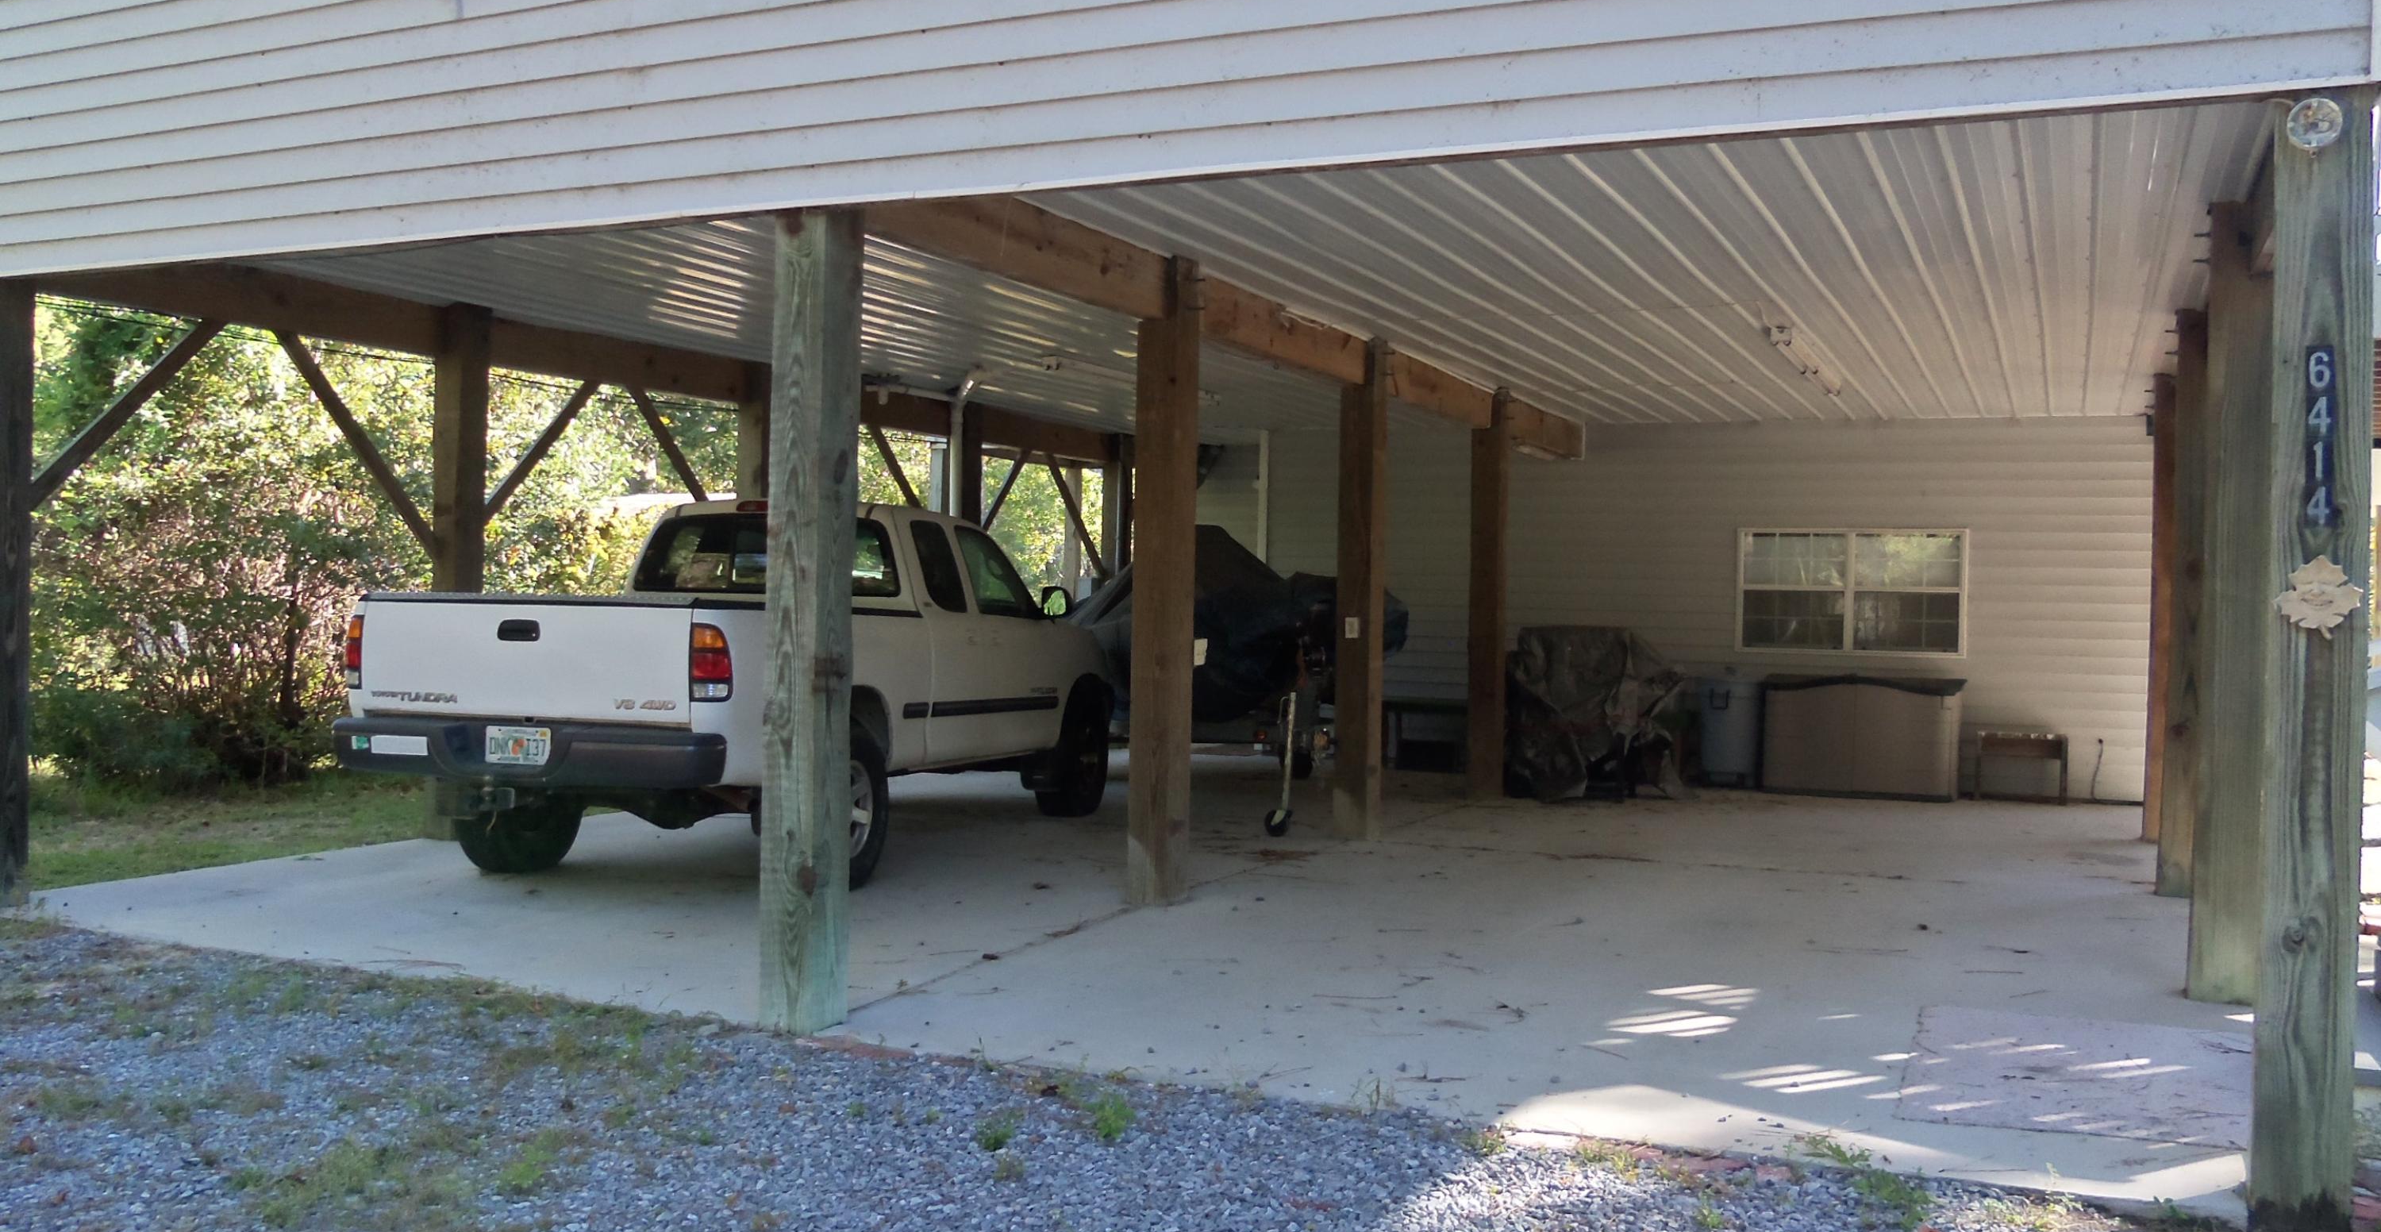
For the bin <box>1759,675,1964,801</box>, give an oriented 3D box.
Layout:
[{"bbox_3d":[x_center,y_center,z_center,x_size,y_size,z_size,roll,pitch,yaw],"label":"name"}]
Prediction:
[{"bbox_3d":[5.026,0.897,14.416,1.380,0.870,0.750,1,0,25],"label":"bin"}]

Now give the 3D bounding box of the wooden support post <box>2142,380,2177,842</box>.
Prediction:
[{"bbox_3d":[5.990,-0.058,11.839,0.200,2.867,0.200,1,1,25],"label":"wooden support post"}]

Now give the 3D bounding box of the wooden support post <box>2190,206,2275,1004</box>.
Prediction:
[{"bbox_3d":[3.745,-0.049,6.929,0.195,2.880,0.195,1,0,25],"label":"wooden support post"}]

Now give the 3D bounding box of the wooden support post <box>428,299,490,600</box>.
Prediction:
[{"bbox_3d":[-3.957,-0.237,10.419,0.195,2.867,0.195,1,1,25],"label":"wooden support post"}]

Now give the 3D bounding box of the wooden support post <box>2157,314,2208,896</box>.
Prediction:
[{"bbox_3d":[4.918,-0.058,9.522,0.200,2.867,0.200,1,1,25],"label":"wooden support post"}]

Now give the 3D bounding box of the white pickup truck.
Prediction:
[{"bbox_3d":[-2.005,0.332,10.427,1.960,1.820,5.500,1,0,16],"label":"white pickup truck"}]

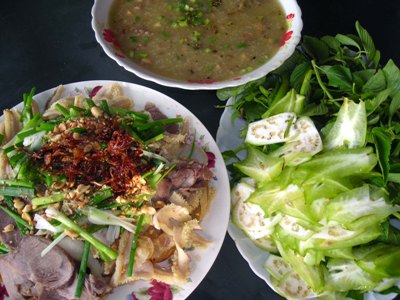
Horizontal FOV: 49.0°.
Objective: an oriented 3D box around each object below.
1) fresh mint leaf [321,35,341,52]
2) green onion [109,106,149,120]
[{"bbox_3d":[0.143,-0.116,0.481,0.019,0.012,0.023,-31,64,-20],"label":"fresh mint leaf"},{"bbox_3d":[-0.074,-0.038,0.458,0.044,0.008,0.009,15,62,5],"label":"green onion"}]

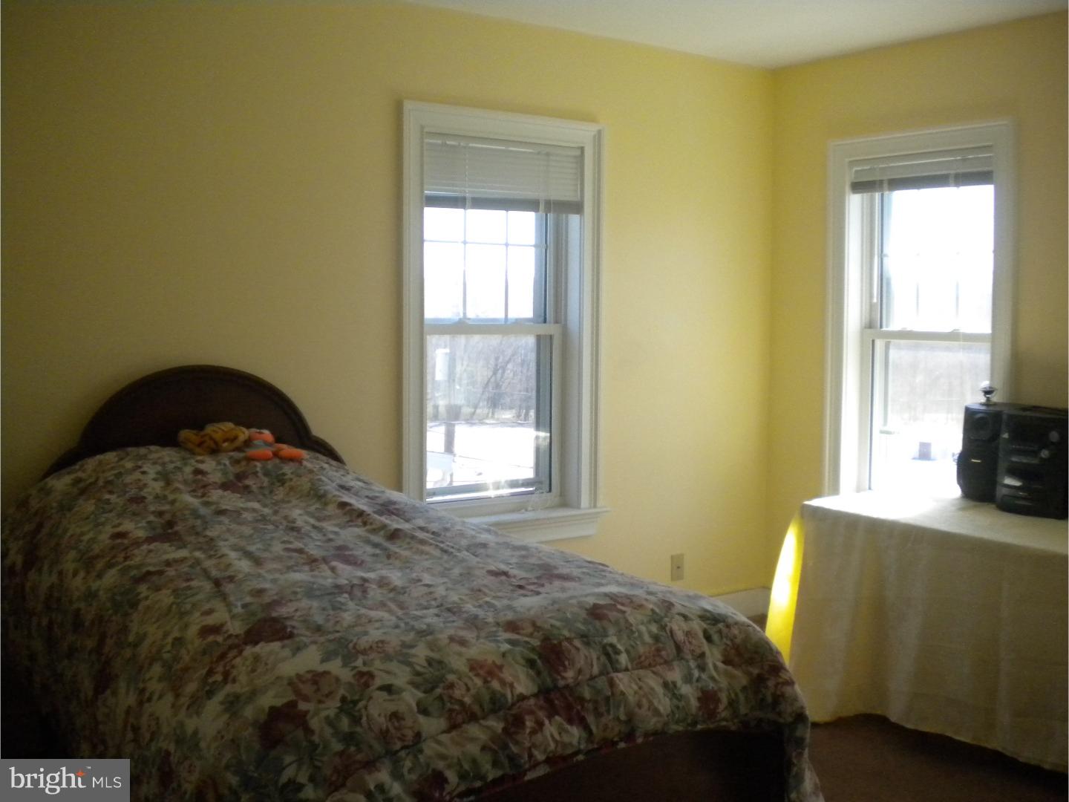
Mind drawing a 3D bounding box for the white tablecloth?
[{"bbox_3d":[1.575,0.717,3.567,0.800,0.690,1.250,-4,7,-38],"label":"white tablecloth"}]

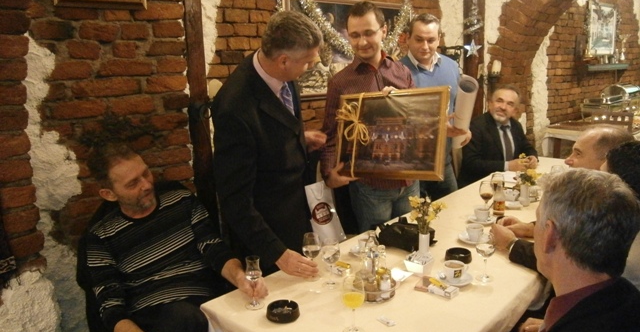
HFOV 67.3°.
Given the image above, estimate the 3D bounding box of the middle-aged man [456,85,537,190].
[{"bbox_3d":[1.275,0.152,3.195,0.580,1.365,0.780,-6,12,-20],"label":"middle-aged man"}]

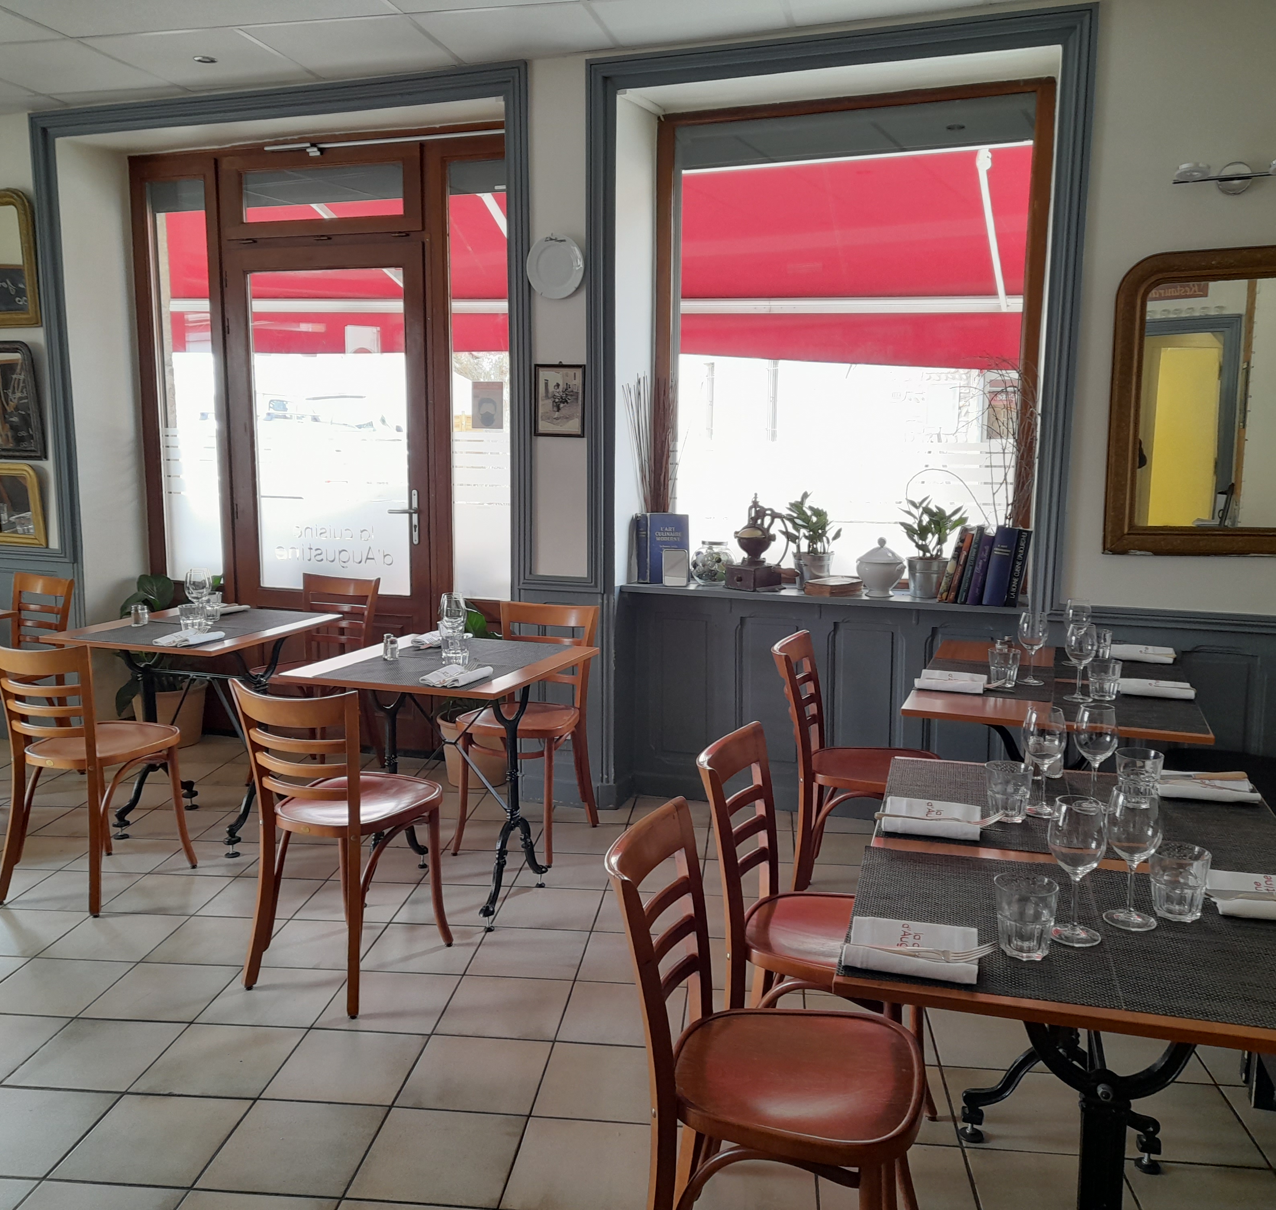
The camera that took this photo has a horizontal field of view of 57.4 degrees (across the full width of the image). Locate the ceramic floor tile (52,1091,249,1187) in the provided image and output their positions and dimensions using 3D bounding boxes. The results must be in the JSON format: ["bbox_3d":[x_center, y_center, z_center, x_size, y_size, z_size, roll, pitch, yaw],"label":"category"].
[{"bbox_3d":[-1.012,1.127,2.454,0.302,0.010,0.302,1,9,6],"label":"ceramic floor tile"}]

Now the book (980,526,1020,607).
[{"bbox_3d":[1.262,-0.144,4.034,0.080,0.270,0.195,13,12,17],"label":"book"}]

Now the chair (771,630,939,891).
[{"bbox_3d":[0.697,0.522,3.484,0.497,0.835,0.410,3,9,18],"label":"chair"}]

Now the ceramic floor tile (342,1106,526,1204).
[{"bbox_3d":[-0.398,1.128,2.374,0.300,0.010,0.300,1,9,6],"label":"ceramic floor tile"}]

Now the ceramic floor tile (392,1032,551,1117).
[{"bbox_3d":[-0.370,1.090,2.695,0.302,0.010,0.302,1,9,6],"label":"ceramic floor tile"}]

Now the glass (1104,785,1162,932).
[{"bbox_3d":[0.727,0.366,1.701,0.083,0.199,0.083,4,10,20],"label":"glass"}]

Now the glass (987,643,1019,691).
[{"bbox_3d":[1.000,0.177,3.174,0.089,0.095,0.089,4,10,20],"label":"glass"}]

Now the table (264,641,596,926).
[{"bbox_3d":[-0.577,0.544,3.616,0.690,0.756,0.690,3,9,21],"label":"table"}]

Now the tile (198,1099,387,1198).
[{"bbox_3d":[-0.703,1.121,2.407,0.299,0.010,0.299,1,9,6],"label":"tile"}]

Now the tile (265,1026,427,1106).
[{"bbox_3d":[-0.670,1.076,2.705,0.300,0.010,0.300,1,9,6],"label":"tile"}]

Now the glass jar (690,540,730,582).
[{"bbox_3d":[0.293,-0.162,4.550,0.165,0.170,0.165,0,9,0],"label":"glass jar"}]

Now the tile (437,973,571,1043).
[{"bbox_3d":[-0.334,1.031,2.969,0.300,0.010,0.300,1,9,6],"label":"tile"}]

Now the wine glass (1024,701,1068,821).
[{"bbox_3d":[0.761,0.291,2.178,0.084,0.196,0.084,3,9,16],"label":"wine glass"}]

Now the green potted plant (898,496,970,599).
[{"bbox_3d":[1.076,-0.209,4.232,0.260,0.375,0.250,3,10,19],"label":"green potted plant"}]

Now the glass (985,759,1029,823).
[{"bbox_3d":[0.684,0.347,2.143,0.087,0.096,0.087,3,9,16],"label":"glass"}]

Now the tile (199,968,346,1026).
[{"bbox_3d":[-0.950,1.030,3.057,0.302,0.010,0.302,1,9,6],"label":"tile"}]

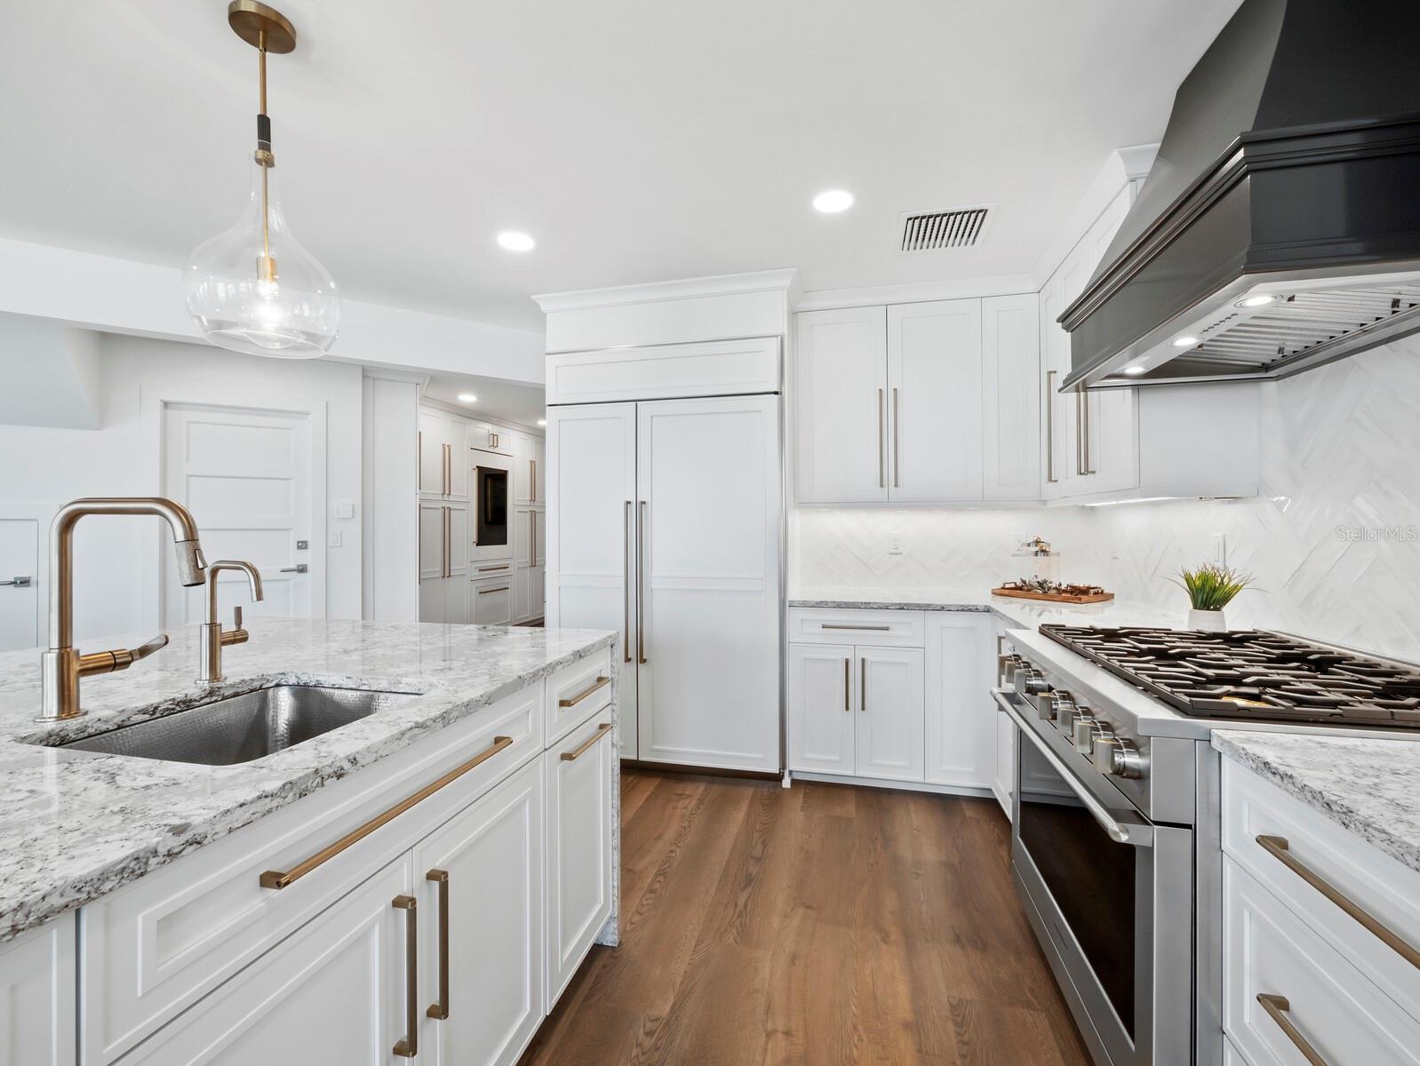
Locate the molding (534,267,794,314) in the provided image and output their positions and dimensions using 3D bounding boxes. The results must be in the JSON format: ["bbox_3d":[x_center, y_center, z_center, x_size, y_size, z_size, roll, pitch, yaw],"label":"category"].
[{"bbox_3d":[-0.248,-1.193,2.865,1.372,0.080,0.090,0,0,14],"label":"molding"}]

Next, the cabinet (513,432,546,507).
[{"bbox_3d":[-2.538,-0.773,7.366,0.610,0.860,0.860,0,0,14],"label":"cabinet"}]

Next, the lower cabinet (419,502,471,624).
[{"bbox_3d":[-2.916,0.421,5.795,0.610,1.485,0.720,0,0,14],"label":"lower cabinet"}]

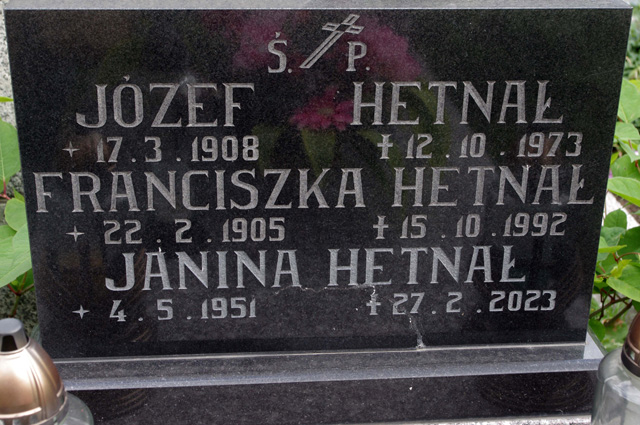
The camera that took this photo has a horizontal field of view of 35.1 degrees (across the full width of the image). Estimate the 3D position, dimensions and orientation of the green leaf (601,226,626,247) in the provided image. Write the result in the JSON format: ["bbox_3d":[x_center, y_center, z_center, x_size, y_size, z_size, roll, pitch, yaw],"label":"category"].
[{"bbox_3d":[0.347,0.029,1.200,0.036,0.029,0.012,1,-12,0],"label":"green leaf"}]

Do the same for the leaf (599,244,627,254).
[{"bbox_3d":[0.342,0.044,1.190,0.037,0.012,0.024,1,23,0],"label":"leaf"}]

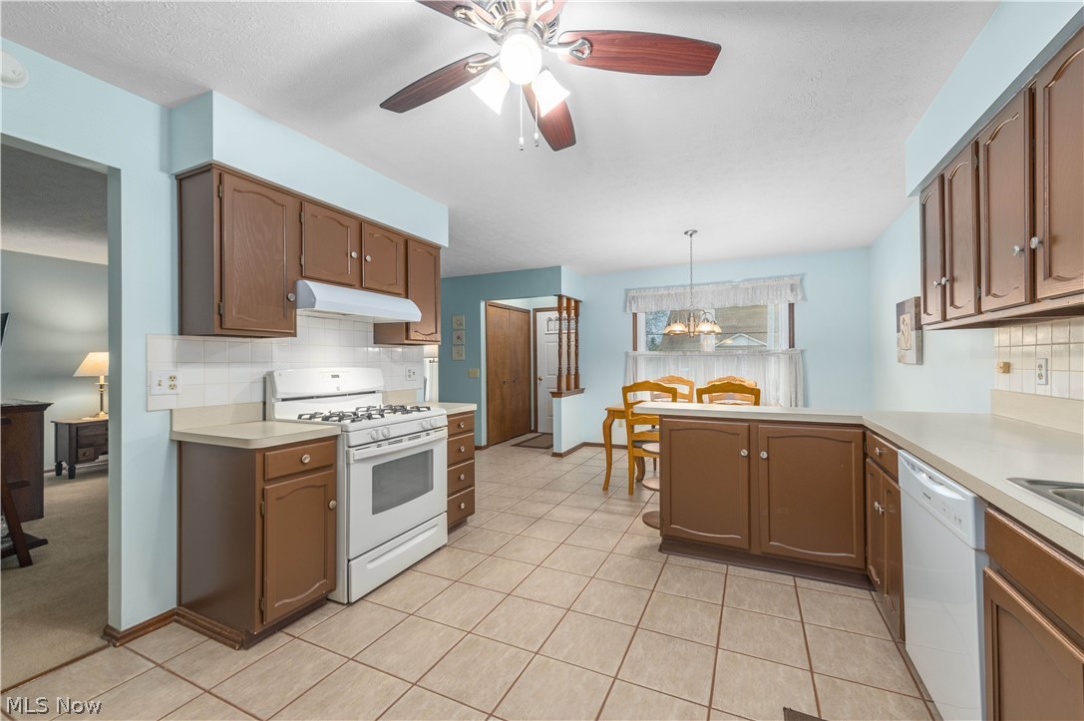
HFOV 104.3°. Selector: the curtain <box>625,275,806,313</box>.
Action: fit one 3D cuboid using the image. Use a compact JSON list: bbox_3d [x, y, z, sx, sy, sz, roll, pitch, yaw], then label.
[{"bbox_3d":[2.035,-0.797,5.181,2.065,0.325,0.100,0,0,26],"label":"curtain"}]

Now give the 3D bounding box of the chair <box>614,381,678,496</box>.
[{"bbox_3d":[1.061,0.712,3.940,0.477,1.052,0.520,0,0,26],"label":"chair"}]

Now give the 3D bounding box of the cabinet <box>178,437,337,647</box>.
[{"bbox_3d":[-1.397,0.807,2.072,0.624,0.870,0.392,0,0,26],"label":"cabinet"}]

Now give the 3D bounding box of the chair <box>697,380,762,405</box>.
[{"bbox_3d":[1.626,0.711,3.664,0.480,1.055,0.520,0,0,26],"label":"chair"}]

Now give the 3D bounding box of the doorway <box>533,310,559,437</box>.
[{"bbox_3d":[0.340,0.220,7.020,0.880,2.030,0.045,0,0,25],"label":"doorway"}]

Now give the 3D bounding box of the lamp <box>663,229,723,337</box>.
[{"bbox_3d":[1.425,-0.725,3.980,0.550,1.020,0.550,0,0,0],"label":"lamp"}]

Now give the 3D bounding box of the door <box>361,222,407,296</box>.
[{"bbox_3d":[-1.041,-0.649,2.767,0.022,0.402,0.339,-1,-1,26],"label":"door"}]

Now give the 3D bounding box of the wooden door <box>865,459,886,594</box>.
[{"bbox_3d":[1.686,0.825,2.133,0.021,0.604,0.337,0,0,26],"label":"wooden door"}]

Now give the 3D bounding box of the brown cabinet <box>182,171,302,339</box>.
[{"bbox_3d":[-1.541,-0.501,2.143,0.302,0.762,0.392,0,0,26],"label":"brown cabinet"}]

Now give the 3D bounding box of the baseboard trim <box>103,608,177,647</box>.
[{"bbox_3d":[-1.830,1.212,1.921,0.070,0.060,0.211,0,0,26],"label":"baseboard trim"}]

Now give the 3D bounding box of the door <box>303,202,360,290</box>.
[{"bbox_3d":[-1.215,-0.649,2.416,0.022,0.403,0.337,-1,-1,26],"label":"door"}]

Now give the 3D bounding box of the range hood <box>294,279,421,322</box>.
[{"bbox_3d":[-1.212,-0.344,2.689,0.425,0.148,0.782,0,0,26],"label":"range hood"}]

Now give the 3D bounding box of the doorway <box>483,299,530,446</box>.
[{"bbox_3d":[-0.510,0.226,6.717,0.035,2.032,1.217,0,0,26],"label":"doorway"}]

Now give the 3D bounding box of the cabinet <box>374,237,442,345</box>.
[{"bbox_3d":[-1.025,-0.498,3.192,0.302,0.765,0.377,0,0,26],"label":"cabinet"}]

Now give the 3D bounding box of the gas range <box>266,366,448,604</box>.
[{"bbox_3d":[-1.094,0.657,2.611,0.685,1.170,0.768,0,0,26],"label":"gas range"}]

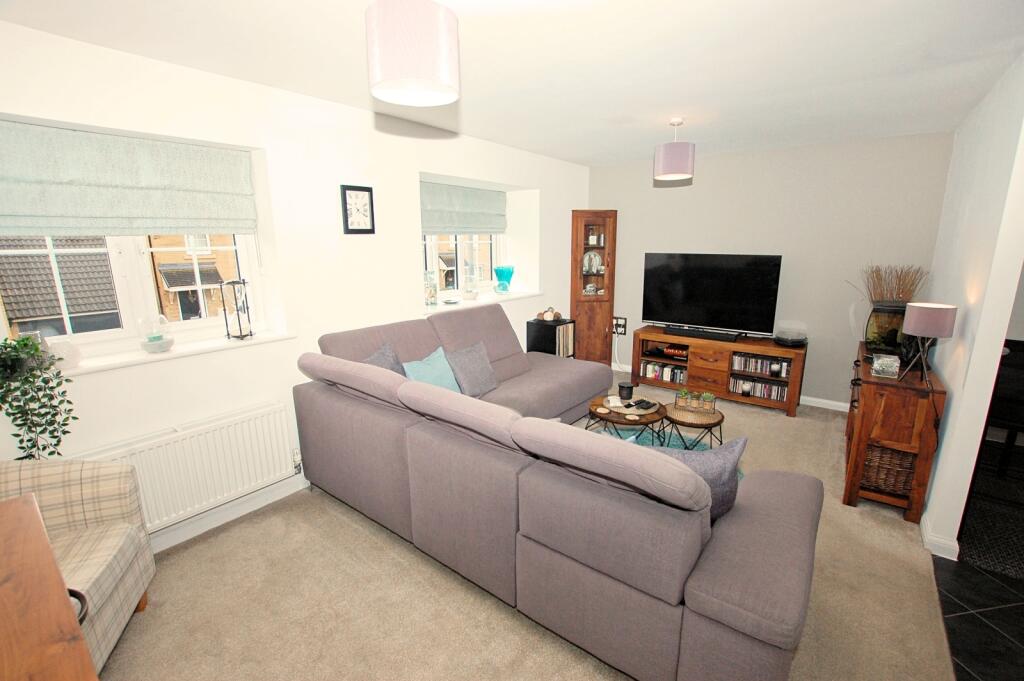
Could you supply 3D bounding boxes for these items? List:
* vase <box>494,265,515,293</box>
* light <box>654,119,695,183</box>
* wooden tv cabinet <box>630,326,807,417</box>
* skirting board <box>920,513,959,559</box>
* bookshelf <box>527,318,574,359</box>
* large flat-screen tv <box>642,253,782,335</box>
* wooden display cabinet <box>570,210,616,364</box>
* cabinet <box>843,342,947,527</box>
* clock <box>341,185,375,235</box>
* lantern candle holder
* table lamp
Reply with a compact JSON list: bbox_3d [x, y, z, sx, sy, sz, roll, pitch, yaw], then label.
[{"bbox_3d":[-0.083,-0.641,4.514,0.190,0.260,0.190,10,17,39],"label":"vase"},{"bbox_3d":[1.193,-1.398,3.115,0.275,0.390,0.275,10,17,39],"label":"light"},{"bbox_3d":[2.044,0.261,4.352,1.470,0.600,0.440,9,16,37],"label":"wooden tv cabinet"},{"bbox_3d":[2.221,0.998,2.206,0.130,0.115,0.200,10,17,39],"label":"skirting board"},{"bbox_3d":[0.408,0.176,4.504,0.360,0.740,0.330,10,17,39],"label":"bookshelf"},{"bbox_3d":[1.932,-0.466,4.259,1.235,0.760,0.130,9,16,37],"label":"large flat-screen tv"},{"bbox_3d":[0.932,-0.566,5.134,0.500,1.880,0.280,-2,13,-5],"label":"wooden display cabinet"},{"bbox_3d":[2.490,0.516,2.850,0.340,0.765,1.230,9,16,36],"label":"cabinet"},{"bbox_3d":[-1.016,-0.854,2.800,0.040,0.302,0.212,10,17,39],"label":"clock"},{"bbox_3d":[-1.593,-0.171,2.440,0.130,0.320,0.130,10,17,39],"label":"lantern candle holder"},{"bbox_3d":[2.225,0.028,2.317,0.195,0.435,0.195,10,17,39],"label":"table lamp"}]

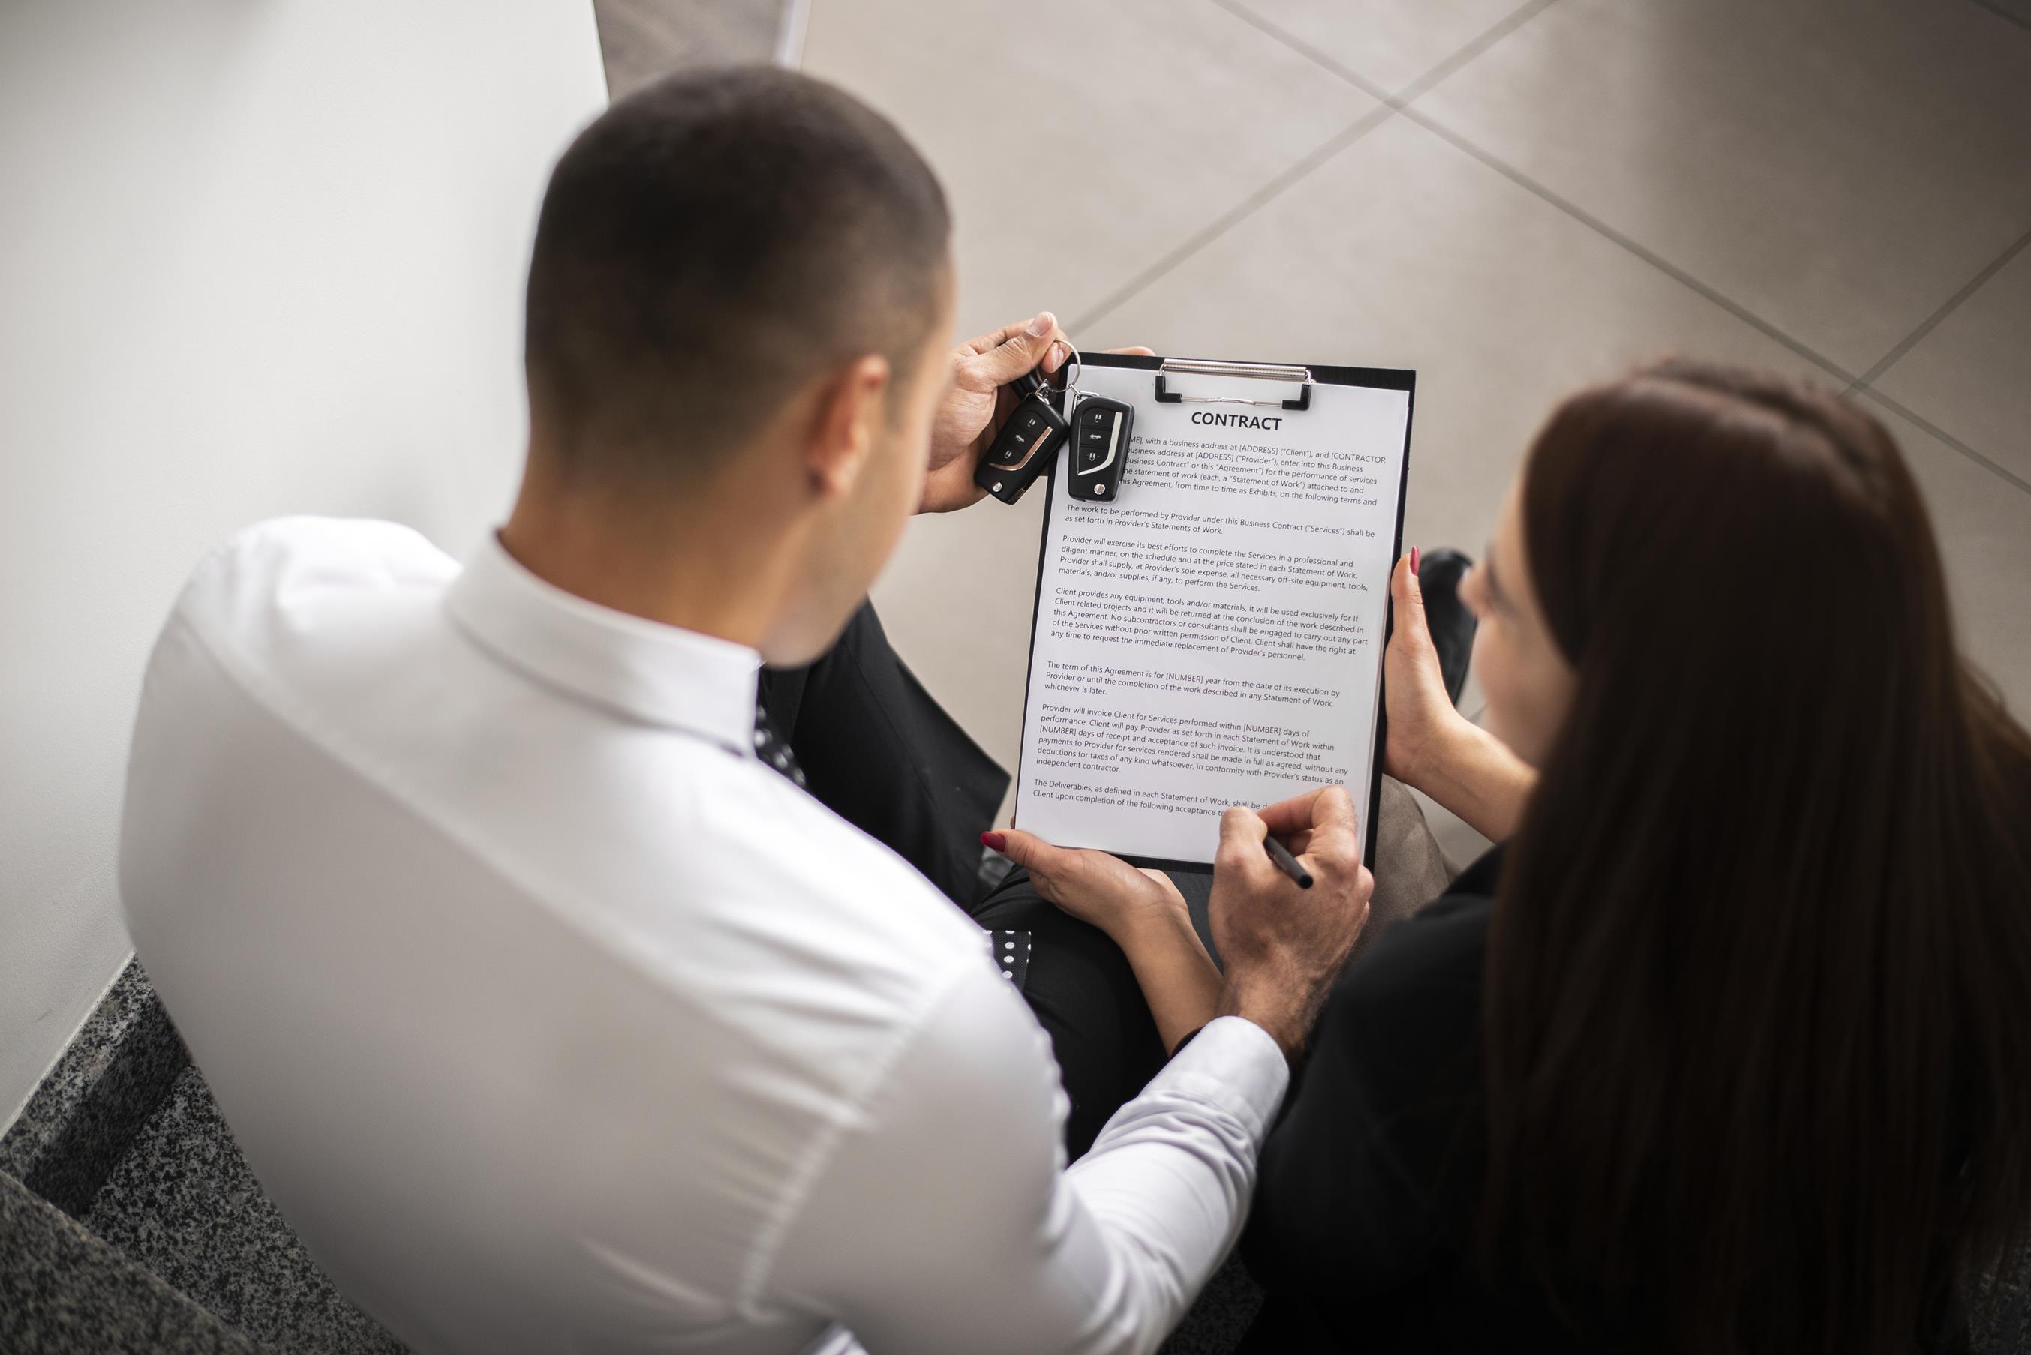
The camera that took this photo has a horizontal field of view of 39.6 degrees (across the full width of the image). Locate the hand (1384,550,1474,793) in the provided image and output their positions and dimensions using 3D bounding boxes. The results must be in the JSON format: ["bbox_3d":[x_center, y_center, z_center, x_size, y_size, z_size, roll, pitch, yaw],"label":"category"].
[{"bbox_3d":[0.225,-0.013,1.710,0.088,0.060,0.162,-25,84,3],"label":"hand"}]

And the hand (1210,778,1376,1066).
[{"bbox_3d":[0.162,0.143,1.655,0.095,0.085,0.158,1,87,6],"label":"hand"}]

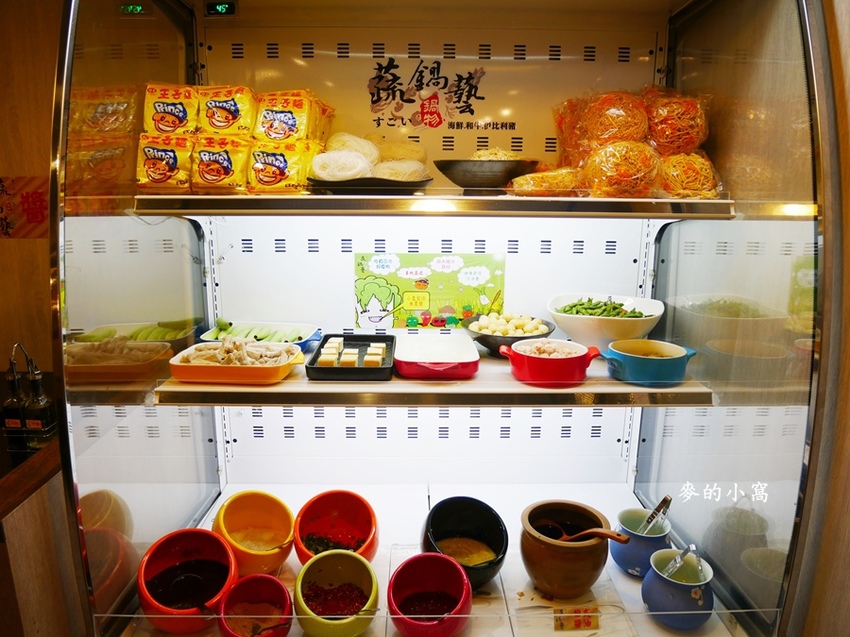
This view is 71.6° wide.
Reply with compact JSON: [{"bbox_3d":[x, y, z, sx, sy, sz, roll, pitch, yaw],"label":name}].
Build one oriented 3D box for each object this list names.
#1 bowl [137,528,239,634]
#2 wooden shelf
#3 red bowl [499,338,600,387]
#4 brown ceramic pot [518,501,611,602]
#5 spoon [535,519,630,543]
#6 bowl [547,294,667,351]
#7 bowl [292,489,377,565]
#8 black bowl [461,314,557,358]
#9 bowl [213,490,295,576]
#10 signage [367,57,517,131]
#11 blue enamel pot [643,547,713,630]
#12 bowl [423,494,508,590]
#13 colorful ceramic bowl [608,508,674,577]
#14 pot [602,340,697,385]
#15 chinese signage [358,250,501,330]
[{"bbox_3d":[-0.480,0.537,1.205,0.193,0.154,0.193,-5,14,-21],"label":"bowl"},{"bbox_3d":[0.012,0.131,1.412,1.165,0.038,0.366,0,12,0],"label":"wooden shelf"},{"bbox_3d":[0.287,0.103,1.356,0.230,0.072,0.174,0,13,-1],"label":"red bowl"},{"bbox_3d":[0.297,0.492,1.238,0.187,0.145,0.187,0,12,0],"label":"brown ceramic pot"},{"bbox_3d":[0.339,0.476,1.296,0.212,0.058,0.068,-1,10,36],"label":"spoon"},{"bbox_3d":[0.441,0.035,1.435,0.280,0.143,0.255,0,12,0],"label":"bowl"},{"bbox_3d":[-0.203,0.503,1.358,0.194,0.154,0.194,-1,13,-5],"label":"bowl"},{"bbox_3d":[0.217,0.056,1.545,0.242,0.078,0.242,0,13,0],"label":"black bowl"},{"bbox_3d":[-0.378,0.475,1.297,0.172,0.152,0.172,0,12,0],"label":"bowl"},{"bbox_3d":[0.044,-0.577,1.512,0.385,0.180,0.010,0,13,-1],"label":"signage"},{"bbox_3d":[0.498,0.529,1.154,0.137,0.108,0.137,0,12,0],"label":"blue enamel pot"},{"bbox_3d":[0.091,0.512,1.336,0.196,0.154,0.196,0,13,0],"label":"bowl"},{"bbox_3d":[0.480,0.497,1.301,0.136,0.108,0.136,0,12,0],"label":"colorful ceramic bowl"},{"bbox_3d":[0.514,0.102,1.372,0.228,0.070,0.172,-5,14,-21],"label":"pot"},{"bbox_3d":[0.012,-0.072,1.553,0.397,0.201,0.006,0,12,0],"label":"chinese signage"}]

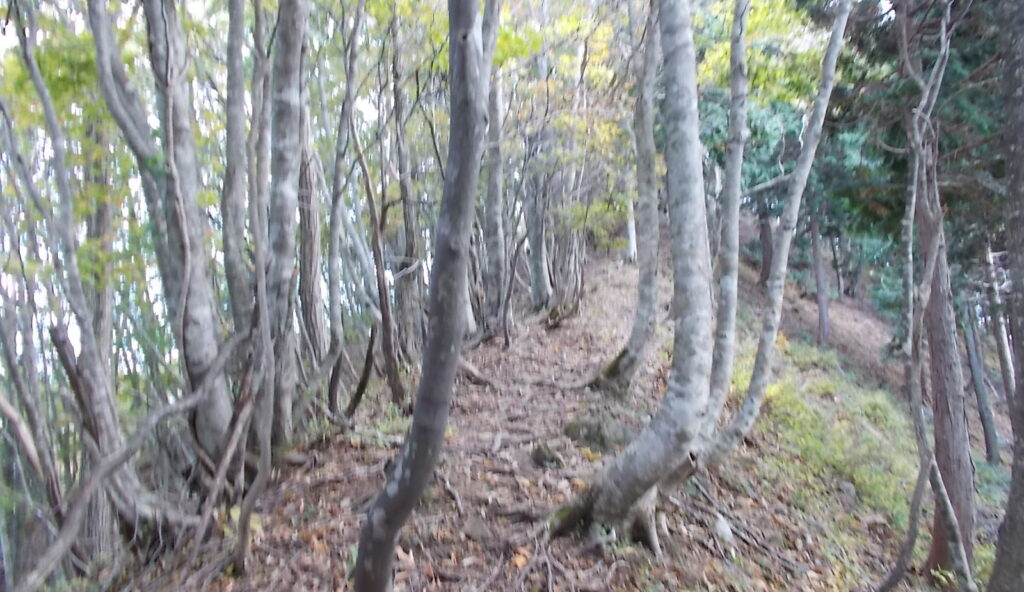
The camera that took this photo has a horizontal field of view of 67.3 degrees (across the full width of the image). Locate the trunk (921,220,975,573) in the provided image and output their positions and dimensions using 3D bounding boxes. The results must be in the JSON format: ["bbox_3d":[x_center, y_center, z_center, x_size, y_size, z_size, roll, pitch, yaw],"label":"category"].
[{"bbox_3d":[3.007,0.682,5.407,0.310,2.456,0.310,-4,-6,29],"label":"trunk"}]

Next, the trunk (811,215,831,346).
[{"bbox_3d":[6.831,-0.356,17.129,0.265,2.957,0.265,-3,-5,22],"label":"trunk"}]

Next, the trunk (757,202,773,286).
[{"bbox_3d":[6.085,-1.250,18.589,0.349,2.051,0.337,0,-5,18],"label":"trunk"}]

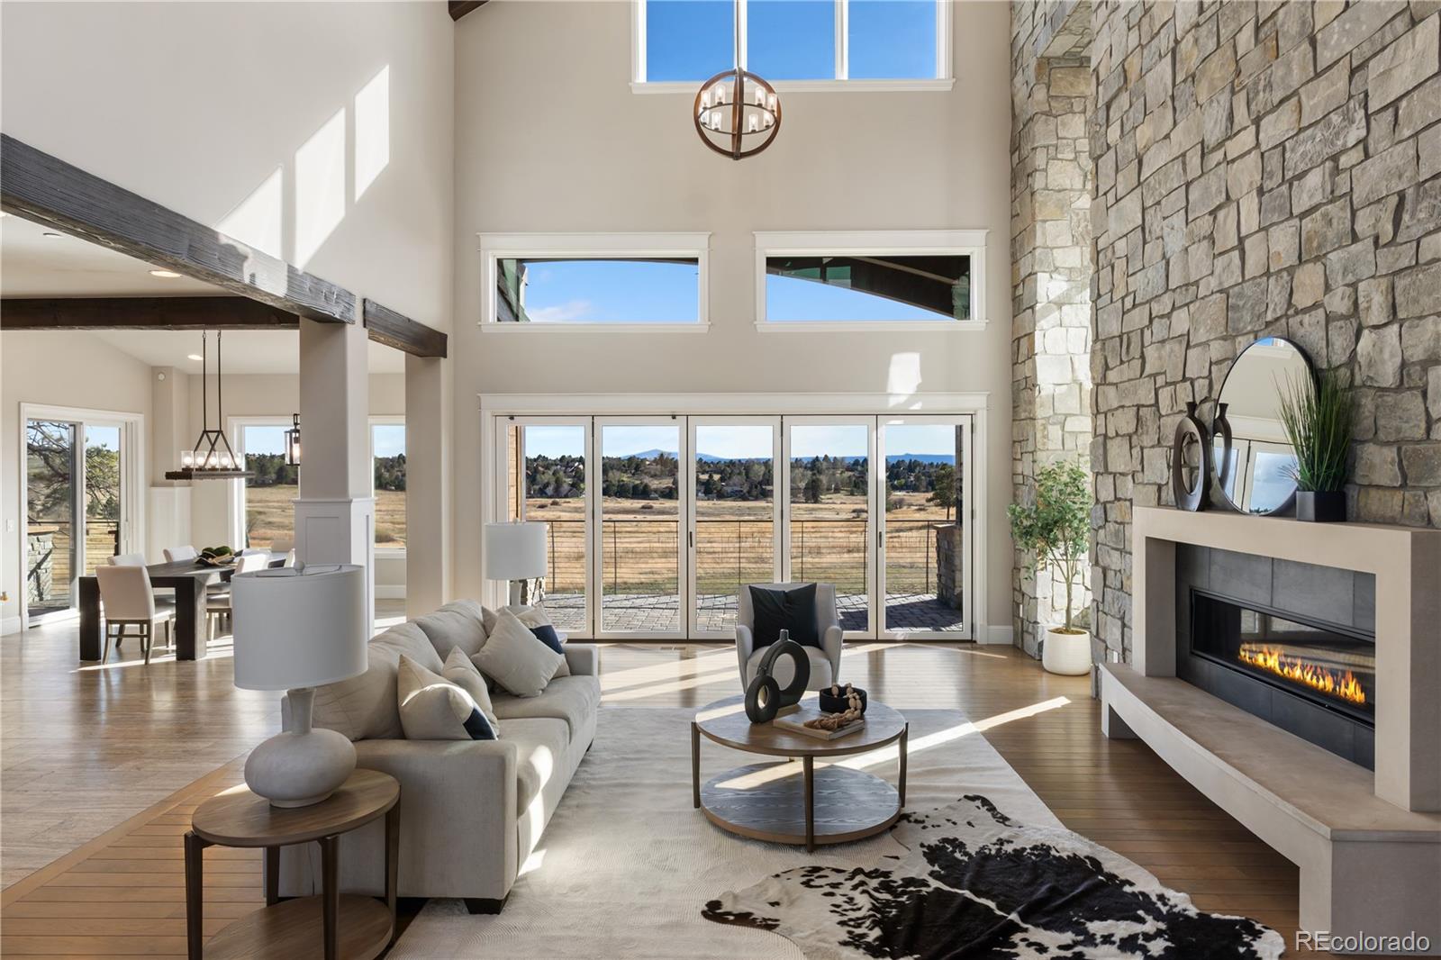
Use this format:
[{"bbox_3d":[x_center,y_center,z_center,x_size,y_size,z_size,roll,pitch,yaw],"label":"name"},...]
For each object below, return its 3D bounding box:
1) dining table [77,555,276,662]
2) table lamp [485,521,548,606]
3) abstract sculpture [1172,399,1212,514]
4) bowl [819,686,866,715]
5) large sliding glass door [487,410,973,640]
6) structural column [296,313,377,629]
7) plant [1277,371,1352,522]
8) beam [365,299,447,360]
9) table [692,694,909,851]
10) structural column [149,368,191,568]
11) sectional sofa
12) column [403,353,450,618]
[{"bbox_3d":[-5.411,1.290,8.991,1.087,0.768,2.300,0,1,1],"label":"dining table"},{"bbox_3d":[-1.417,0.681,5.861,0.420,0.795,0.420,0,1,1],"label":"table lamp"},{"bbox_3d":[2.711,-0.136,4.812,0.075,0.625,0.350,0,1,1],"label":"abstract sculpture"},{"bbox_3d":[0.680,1.214,4.647,0.260,0.090,0.260,0,1,1],"label":"bowl"},{"bbox_3d":[0.113,0.479,8.654,4.980,2.385,0.140,0,1,1],"label":"large sliding glass door"},{"bbox_3d":[-2.983,0.249,6.509,0.430,2.890,0.430,0,1,1],"label":"structural column"},{"bbox_3d":[2.682,-0.151,3.787,0.275,0.673,0.280,0,1,1],"label":"plant"},{"bbox_3d":[-2.855,-1.314,7.447,0.235,0.238,1.780,0,1,1],"label":"beam"},{"bbox_3d":[0.419,1.486,4.385,1.120,0.447,1.120,0,1,1],"label":"table"},{"bbox_3d":[-7.523,0.078,11.491,0.380,3.150,0.380,0,1,1],"label":"structural column"},{"bbox_3d":[-1.276,1.226,4.405,1.000,0.970,2.215,0,1,1],"label":"sectional sofa"},{"bbox_3d":[-2.939,0.236,8.499,0.375,2.880,0.350,0,1,1],"label":"column"}]

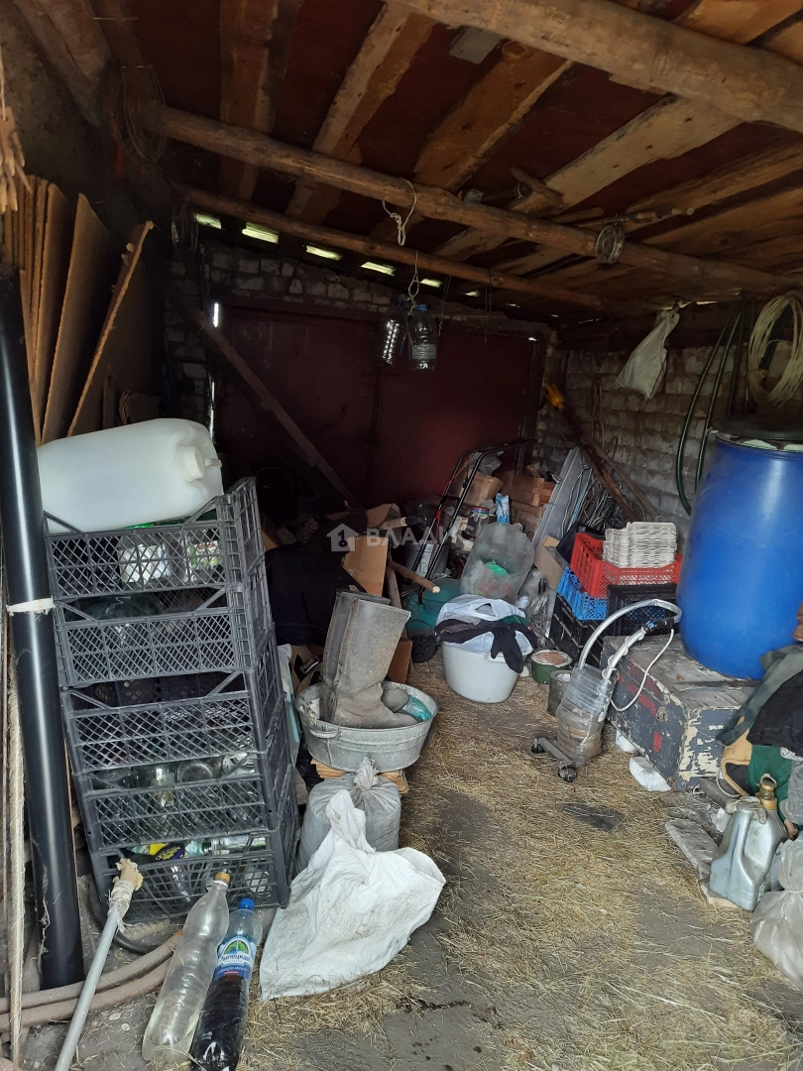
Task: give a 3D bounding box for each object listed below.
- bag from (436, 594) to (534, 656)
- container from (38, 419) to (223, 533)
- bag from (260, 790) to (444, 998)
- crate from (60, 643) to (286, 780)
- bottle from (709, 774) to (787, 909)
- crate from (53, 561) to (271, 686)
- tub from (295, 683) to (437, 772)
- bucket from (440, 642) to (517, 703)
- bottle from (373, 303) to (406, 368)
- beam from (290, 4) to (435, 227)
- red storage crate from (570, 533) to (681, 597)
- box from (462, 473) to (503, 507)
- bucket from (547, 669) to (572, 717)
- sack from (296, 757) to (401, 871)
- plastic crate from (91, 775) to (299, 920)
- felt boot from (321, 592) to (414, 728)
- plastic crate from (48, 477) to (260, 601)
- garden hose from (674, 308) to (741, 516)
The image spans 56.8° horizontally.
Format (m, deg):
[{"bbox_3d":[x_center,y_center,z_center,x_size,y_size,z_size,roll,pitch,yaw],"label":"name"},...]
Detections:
[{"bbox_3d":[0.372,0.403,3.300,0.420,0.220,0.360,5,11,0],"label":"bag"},{"bbox_3d":[-0.615,-0.141,1.737,0.390,0.210,0.280,-11,12,0],"label":"container"},{"bbox_3d":[-0.100,0.830,1.770,0.430,0.270,0.420,1,13,0],"label":"bag"},{"bbox_3d":[-0.498,0.358,1.696,0.400,0.194,0.306,-5,11,0],"label":"crate"},{"bbox_3d":[0.917,0.777,1.948,0.115,0.295,0.210,13,17,41],"label":"bottle"},{"bbox_3d":[-0.515,0.179,1.662,0.400,0.184,0.306,-5,11,0],"label":"crate"},{"bbox_3d":[-0.114,0.609,2.345,0.445,0.160,0.430,5,11,-1],"label":"tub"},{"bbox_3d":[0.372,0.602,3.300,0.375,0.220,0.360,5,11,0],"label":"bucket"},{"bbox_3d":[-0.056,-1.023,3.800,0.150,0.340,0.150,15,12,-1],"label":"bottle"},{"bbox_3d":[-0.265,-1.425,2.850,0.140,0.040,2.750,9,13,-14],"label":"beam"},{"bbox_3d":[1.135,0.143,3.830,0.400,0.200,0.580,2,13,1],"label":"red storage crate"},{"bbox_3d":[0.452,-0.263,4.150,0.160,0.190,0.140,19,13,17],"label":"box"},{"bbox_3d":[0.654,0.631,2.949,0.140,0.165,0.140,1,13,0],"label":"bucket"},{"bbox_3d":[-0.148,0.740,2.070,0.285,0.310,0.265,5,11,0],"label":"sack"},{"bbox_3d":[-0.462,0.716,1.758,0.400,0.195,0.310,-5,13,0],"label":"plastic crate"},{"bbox_3d":[-0.097,0.455,2.460,0.340,0.460,0.240,1,13,0],"label":"felt boot"},{"bbox_3d":[-0.531,0.001,1.628,0.400,0.193,0.306,-5,11,0],"label":"plastic crate"},{"bbox_3d":[1.380,-0.510,3.360,0.120,0.950,0.350,-2,13,-15],"label":"garden hose"}]

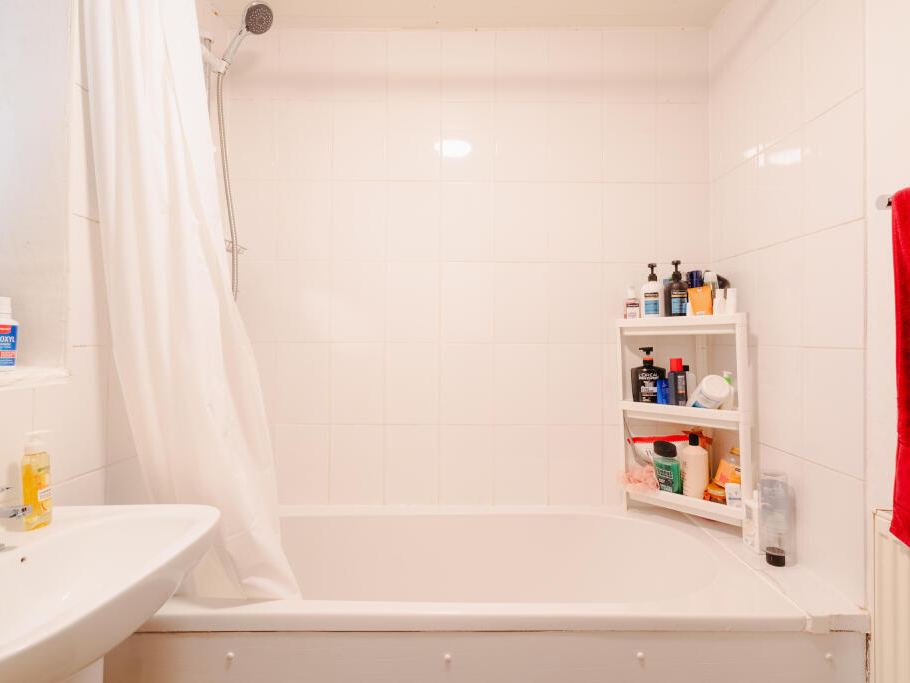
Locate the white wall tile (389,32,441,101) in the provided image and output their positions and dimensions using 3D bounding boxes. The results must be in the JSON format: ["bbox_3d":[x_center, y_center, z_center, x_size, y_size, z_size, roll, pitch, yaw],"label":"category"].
[{"bbox_3d":[-0.150,-1.022,1.691,0.199,0.262,0.010,0,0,0],"label":"white wall tile"}]

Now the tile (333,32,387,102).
[{"bbox_3d":[-0.354,-1.035,1.708,0.201,0.260,0.014,0,0,0],"label":"tile"}]

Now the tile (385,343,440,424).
[{"bbox_3d":[-0.156,0.157,1.683,0.199,0.298,0.010,0,0,0],"label":"tile"}]

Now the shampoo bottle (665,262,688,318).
[{"bbox_3d":[0.774,-0.185,1.591,0.081,0.193,0.055,0,-1,27],"label":"shampoo bottle"}]

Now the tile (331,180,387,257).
[{"bbox_3d":[-0.359,-0.450,1.707,0.201,0.302,0.014,0,0,0],"label":"tile"}]

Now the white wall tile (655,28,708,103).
[{"bbox_3d":[0.856,-1.034,1.718,0.200,0.278,0.010,0,-1,-1],"label":"white wall tile"}]

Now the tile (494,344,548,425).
[{"bbox_3d":[0.245,0.161,1.710,0.201,0.302,0.014,0,0,0],"label":"tile"}]

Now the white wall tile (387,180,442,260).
[{"bbox_3d":[-0.153,-0.442,1.687,0.199,0.298,0.010,0,0,0],"label":"white wall tile"}]

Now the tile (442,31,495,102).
[{"bbox_3d":[0.050,-1.021,1.692,0.199,0.262,0.010,0,0,0],"label":"tile"}]

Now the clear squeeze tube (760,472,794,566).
[{"bbox_3d":[0.891,0.495,1.268,0.079,0.241,0.057,0,0,7],"label":"clear squeeze tube"}]

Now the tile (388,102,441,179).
[{"bbox_3d":[-0.156,-0.758,1.724,0.202,0.303,0.010,0,-1,0],"label":"tile"}]

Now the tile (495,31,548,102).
[{"bbox_3d":[0.250,-1.020,1.694,0.199,0.262,0.010,0,0,0],"label":"tile"}]

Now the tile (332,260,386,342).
[{"bbox_3d":[-0.354,-0.144,1.683,0.199,0.298,0.010,0,0,0],"label":"tile"}]

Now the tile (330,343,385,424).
[{"bbox_3d":[-0.360,0.155,1.682,0.200,0.300,0.010,0,-1,-1],"label":"tile"}]

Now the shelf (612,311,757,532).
[{"bbox_3d":[0.822,0.267,1.634,0.418,0.700,0.225,0,-1,37],"label":"shelf"}]

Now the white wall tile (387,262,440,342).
[{"bbox_3d":[-0.154,-0.143,1.685,0.199,0.298,0.010,0,0,0],"label":"white wall tile"}]

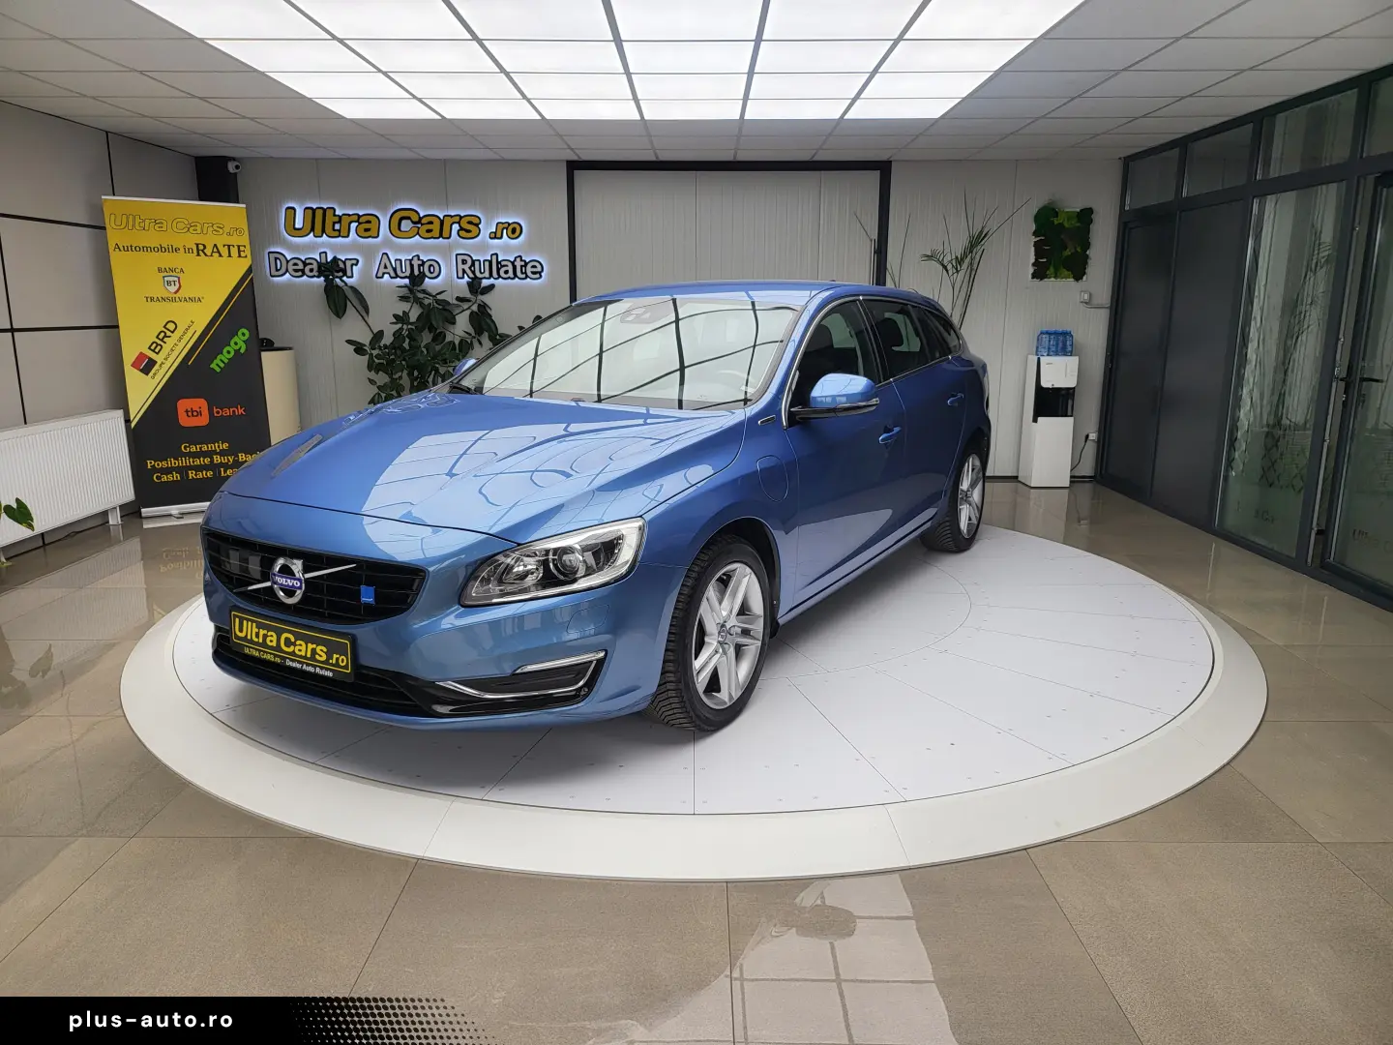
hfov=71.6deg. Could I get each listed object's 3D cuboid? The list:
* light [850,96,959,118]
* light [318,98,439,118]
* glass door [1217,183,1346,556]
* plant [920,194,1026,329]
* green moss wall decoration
[{"bbox_3d":[1.188,-2.426,5.641,0.591,0.051,0.596,0,13,0],"label":"light"},{"bbox_3d":[-1.827,-2.411,5.602,0.600,0.050,0.600,0,13,0],"label":"light"},{"bbox_3d":[3.371,-0.861,5.624,0.060,2.060,0.880,0,13,-1],"label":"glass door"},{"bbox_3d":[1.984,-1.326,7.323,0.950,2.250,0.900,0,13,0],"label":"plant"},{"bbox_3d":[2.888,-2.205,7.611,0.470,0.575,0.060,0,13,0],"label":"green moss wall decoration"}]

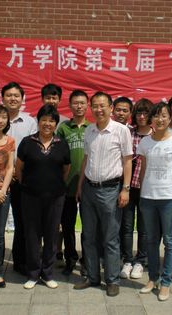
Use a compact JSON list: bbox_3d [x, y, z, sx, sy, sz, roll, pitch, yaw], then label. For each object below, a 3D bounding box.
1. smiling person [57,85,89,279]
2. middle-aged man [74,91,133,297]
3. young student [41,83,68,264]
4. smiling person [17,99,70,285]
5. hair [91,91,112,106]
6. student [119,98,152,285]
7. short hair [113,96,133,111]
[{"bbox_3d":[-0.092,0.242,5.166,0.470,1.768,0.300,1,5,0],"label":"smiling person"},{"bbox_3d":[0.159,0.298,4.725,0.510,1.745,0.350,2,5,10],"label":"middle-aged man"},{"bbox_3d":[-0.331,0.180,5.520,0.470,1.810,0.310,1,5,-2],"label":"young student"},{"bbox_3d":[-0.375,0.345,4.772,0.490,1.621,0.310,1,5,-3],"label":"smiling person"},{"bbox_3d":[0.136,-0.508,4.680,0.180,0.165,0.200,2,5,6],"label":"hair"},{"bbox_3d":[0.502,0.296,5.101,0.440,1.697,0.300,2,5,5],"label":"student"},{"bbox_3d":[0.355,-0.511,5.150,0.190,0.150,0.210,2,5,8],"label":"short hair"}]

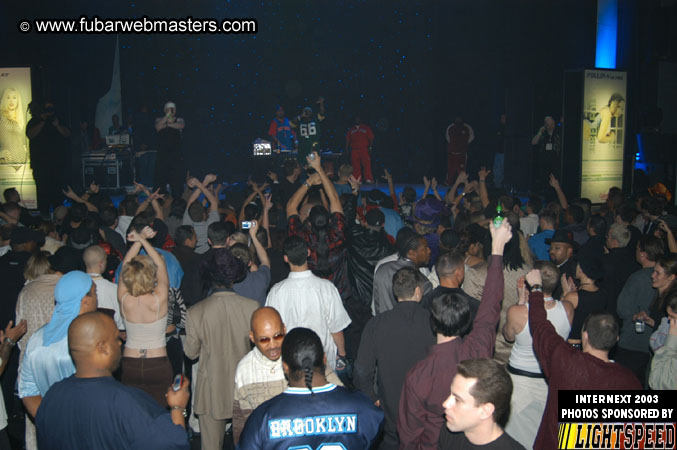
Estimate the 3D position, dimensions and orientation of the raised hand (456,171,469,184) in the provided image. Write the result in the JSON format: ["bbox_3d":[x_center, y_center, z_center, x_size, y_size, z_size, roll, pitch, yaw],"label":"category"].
[{"bbox_3d":[1.577,-0.604,8.600,0.130,0.170,0.090,0,7,0],"label":"raised hand"}]

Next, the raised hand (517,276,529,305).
[{"bbox_3d":[1.197,0.426,4.400,0.080,0.180,0.080,0,7,0],"label":"raised hand"}]

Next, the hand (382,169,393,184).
[{"bbox_3d":[0.601,-0.595,8.300,0.110,0.180,0.080,0,7,0],"label":"hand"}]

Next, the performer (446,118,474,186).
[{"bbox_3d":[3.052,-1.818,17.200,0.680,1.580,0.380,0,7,-2],"label":"performer"}]

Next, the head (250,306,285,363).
[{"bbox_3d":[-0.320,0.494,3.050,0.170,0.235,0.205,-10,13,-17],"label":"head"}]

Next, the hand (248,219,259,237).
[{"bbox_3d":[-0.679,0.020,5.400,0.080,0.140,0.090,0,7,0],"label":"hand"}]

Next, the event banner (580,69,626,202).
[{"bbox_3d":[4.928,-1.638,12.601,0.970,2.450,0.100,-3,7,-20],"label":"event banner"}]

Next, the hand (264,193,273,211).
[{"bbox_3d":[-0.787,-0.264,7.600,0.090,0.190,0.060,0,6,0],"label":"hand"}]

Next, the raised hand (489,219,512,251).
[{"bbox_3d":[0.802,0.047,3.350,0.110,0.160,0.090,-1,6,-11],"label":"raised hand"}]

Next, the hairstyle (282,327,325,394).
[{"bbox_3d":[-0.140,0.530,2.705,0.165,0.250,0.200,-1,7,-8],"label":"hairstyle"}]

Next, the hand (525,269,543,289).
[{"bbox_3d":[1.038,0.285,3.600,0.095,0.105,0.100,0,7,0],"label":"hand"}]

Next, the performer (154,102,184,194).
[{"bbox_3d":[-3.249,-1.471,13.000,0.580,1.820,0.400,-1,6,-6],"label":"performer"}]

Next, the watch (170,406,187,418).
[{"bbox_3d":[-0.662,0.776,2.800,0.062,0.042,0.060,4,3,-25],"label":"watch"}]

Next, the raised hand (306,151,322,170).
[{"bbox_3d":[-0.195,-0.525,5.500,0.110,0.155,0.090,-1,6,-6],"label":"raised hand"}]

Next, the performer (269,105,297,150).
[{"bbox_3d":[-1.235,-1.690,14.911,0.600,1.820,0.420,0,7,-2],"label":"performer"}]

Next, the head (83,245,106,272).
[{"bbox_3d":[-1.984,0.272,5.500,0.165,0.235,0.205,4,7,33],"label":"head"}]

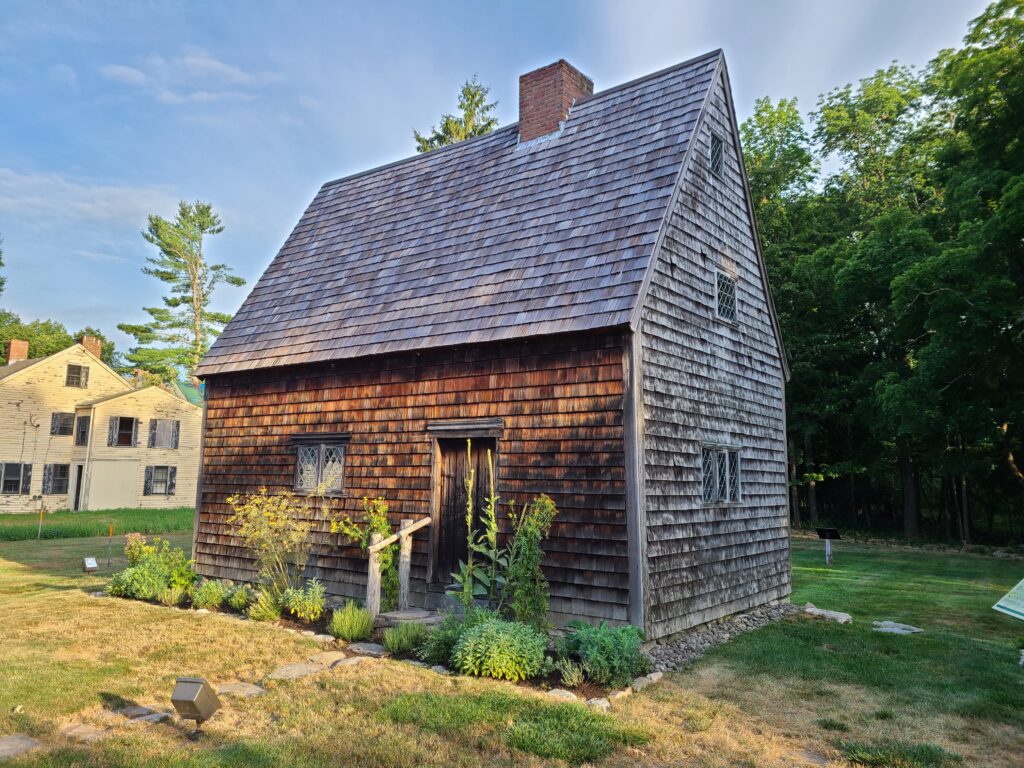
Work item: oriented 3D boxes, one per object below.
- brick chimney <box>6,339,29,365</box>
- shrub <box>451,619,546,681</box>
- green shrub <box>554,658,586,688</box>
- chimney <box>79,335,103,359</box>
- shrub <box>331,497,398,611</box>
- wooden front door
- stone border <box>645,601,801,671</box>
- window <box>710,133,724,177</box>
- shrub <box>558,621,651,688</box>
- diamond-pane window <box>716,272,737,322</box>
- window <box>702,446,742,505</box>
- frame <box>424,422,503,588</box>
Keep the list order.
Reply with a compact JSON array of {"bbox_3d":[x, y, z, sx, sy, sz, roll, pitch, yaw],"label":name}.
[{"bbox_3d":[-25.644,-1.686,39.900,0.500,1.380,0.880,-5,-9,37],"label":"brick chimney"},{"bbox_3d":[-0.115,2.303,6.818,0.780,0.418,0.741,1,-7,0],"label":"shrub"},{"bbox_3d":[0.495,2.453,6.520,0.280,0.240,0.260,1,-7,0],"label":"green shrub"},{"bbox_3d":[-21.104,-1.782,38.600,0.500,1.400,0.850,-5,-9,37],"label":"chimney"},{"bbox_3d":[-1.841,2.124,9.667,0.930,1.410,0.750,-5,-9,37],"label":"shrub"},{"bbox_3d":[-0.600,1.540,9.308,0.950,1.750,0.100,-5,-9,37],"label":"wooden front door"},{"bbox_3d":[2.709,2.825,9.041,0.580,0.120,5.000,-5,-9,37],"label":"stone border"},{"bbox_3d":[2.572,-2.878,9.647,0.060,0.450,0.450,-5,-9,37],"label":"window"},{"bbox_3d":[0.791,2.266,6.579,0.716,0.455,0.680,1,-7,0],"label":"shrub"},{"bbox_3d":[2.817,-1.124,10.078,0.090,0.620,0.710,-5,-9,37],"label":"diamond-pane window"},{"bbox_3d":[2.627,1.144,9.586,0.090,0.680,1.250,-5,-9,37],"label":"window"},{"bbox_3d":[-0.594,1.449,9.311,1.250,2.000,0.220,-5,-9,37],"label":"frame"}]

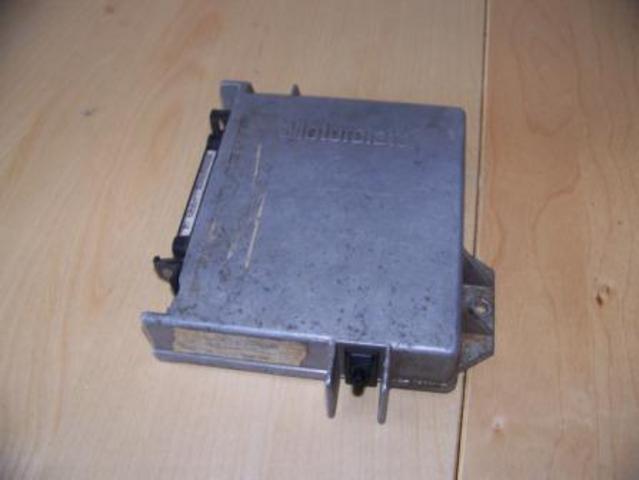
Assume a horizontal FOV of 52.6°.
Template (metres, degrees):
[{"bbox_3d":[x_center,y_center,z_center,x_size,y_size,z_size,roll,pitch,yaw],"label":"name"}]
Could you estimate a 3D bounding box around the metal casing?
[{"bbox_3d":[0.007,-0.006,0.378,0.192,0.056,0.205,5,57,6],"label":"metal casing"}]

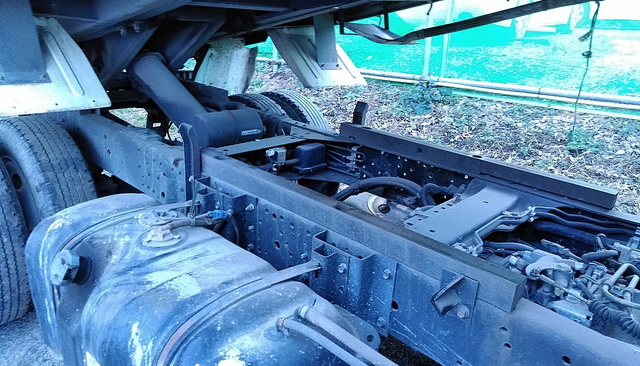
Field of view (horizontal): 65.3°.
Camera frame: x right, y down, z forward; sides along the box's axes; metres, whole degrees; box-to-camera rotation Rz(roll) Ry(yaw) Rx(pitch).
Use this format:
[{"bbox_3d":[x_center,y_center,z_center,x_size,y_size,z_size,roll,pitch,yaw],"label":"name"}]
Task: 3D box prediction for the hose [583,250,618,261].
[{"bbox_3d":[0.716,0.184,1.274,0.105,0.016,0.016,-5,22,-27],"label":"hose"}]

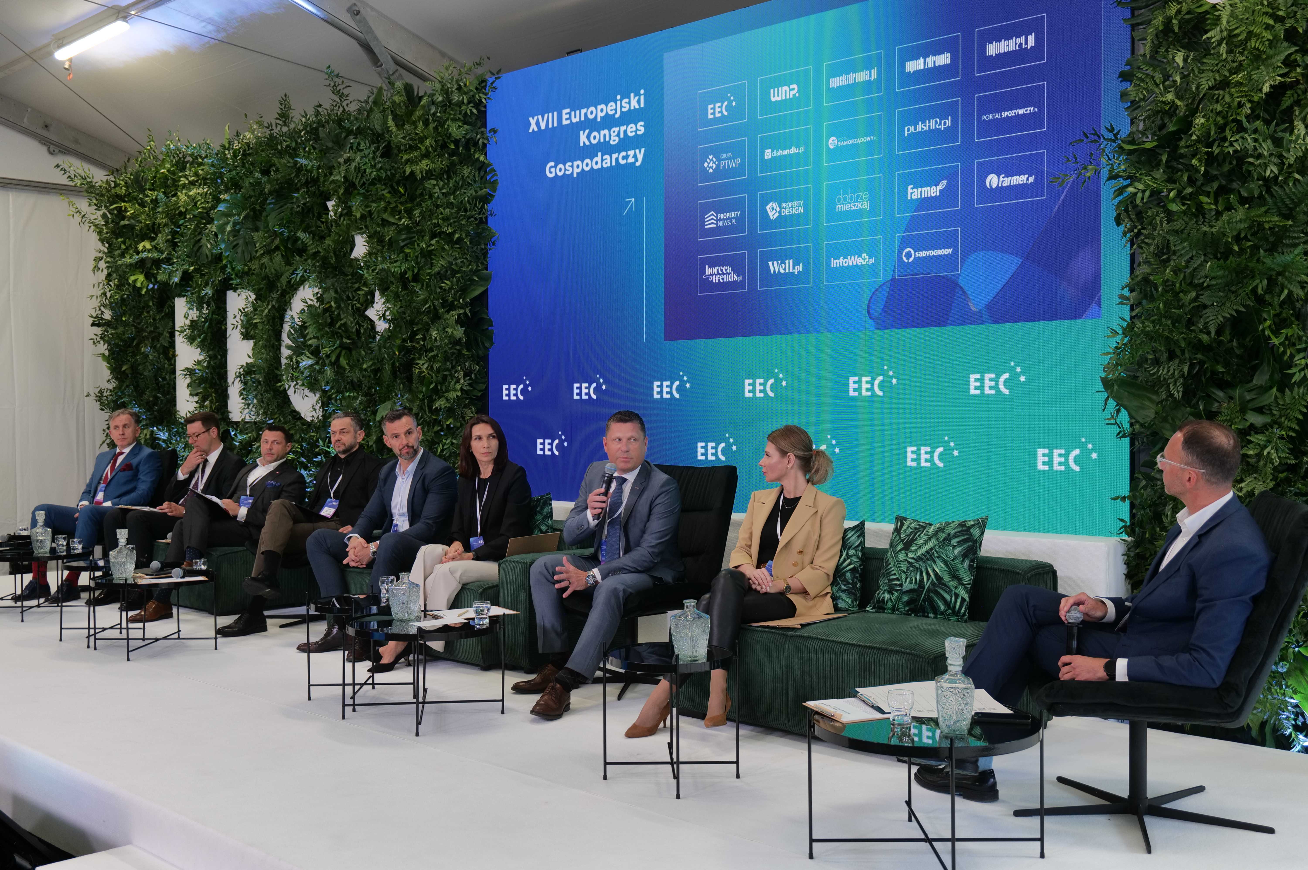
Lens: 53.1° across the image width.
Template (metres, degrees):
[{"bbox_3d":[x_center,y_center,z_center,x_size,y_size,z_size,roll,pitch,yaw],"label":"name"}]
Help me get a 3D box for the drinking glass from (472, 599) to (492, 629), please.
[{"bbox_3d":[-0.669,0.689,5.098,0.071,0.095,0.071,0,1,0],"label":"drinking glass"}]

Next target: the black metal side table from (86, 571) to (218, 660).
[{"bbox_3d":[-2.516,0.885,6.595,0.625,0.400,0.625,0,1,3],"label":"black metal side table"}]

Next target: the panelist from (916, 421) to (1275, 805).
[{"bbox_3d":[1.322,0.538,3.920,1.040,1.165,0.620,0,1,7],"label":"panelist"}]

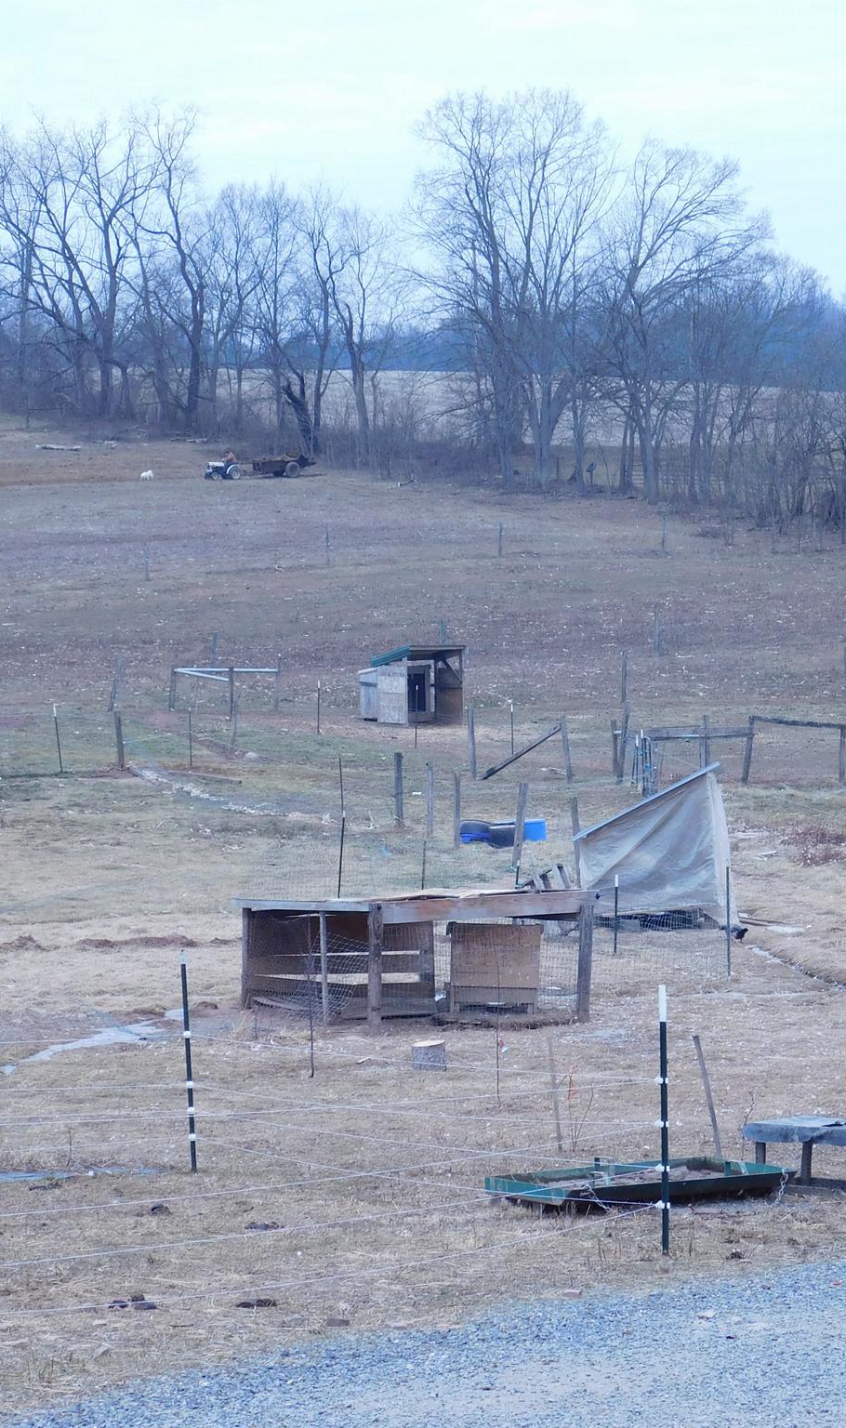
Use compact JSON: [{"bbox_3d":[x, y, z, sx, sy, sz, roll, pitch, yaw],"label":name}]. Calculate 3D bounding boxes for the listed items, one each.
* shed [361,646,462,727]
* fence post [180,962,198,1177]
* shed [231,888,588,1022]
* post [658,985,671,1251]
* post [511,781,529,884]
[{"bbox_3d":[-0.276,-0.718,88.000,1.750,1.950,2.100,-1,1,-34],"label":"shed"},{"bbox_3d":[-1.550,2.320,24.100,0.055,1.420,0.055,-3,1,0],"label":"fence post"},{"bbox_3d":[-0.085,2.495,37.800,2.750,1.250,2.550,-1,1,-33],"label":"shed"},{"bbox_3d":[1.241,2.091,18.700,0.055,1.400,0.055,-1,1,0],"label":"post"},{"bbox_3d":[1.463,1.763,54.500,0.130,1.540,0.130,3,1,0],"label":"post"}]

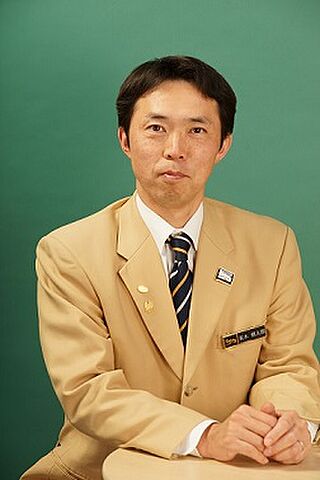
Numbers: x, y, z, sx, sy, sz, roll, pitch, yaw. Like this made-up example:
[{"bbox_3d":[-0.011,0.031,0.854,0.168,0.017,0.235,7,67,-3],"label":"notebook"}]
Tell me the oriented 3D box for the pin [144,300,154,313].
[{"bbox_3d":[-0.017,0.101,2.430,0.014,0.018,0.003,3,-14,1],"label":"pin"}]

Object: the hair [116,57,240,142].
[{"bbox_3d":[0.026,-0.206,2.510,0.184,0.165,0.205,4,0,3],"label":"hair"}]

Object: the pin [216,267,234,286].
[{"bbox_3d":[0.100,0.056,2.450,0.025,0.019,0.003,22,-19,-11],"label":"pin"}]

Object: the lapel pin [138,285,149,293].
[{"bbox_3d":[-0.025,0.075,2.430,0.016,0.011,0.003,10,-14,3],"label":"lapel pin"}]

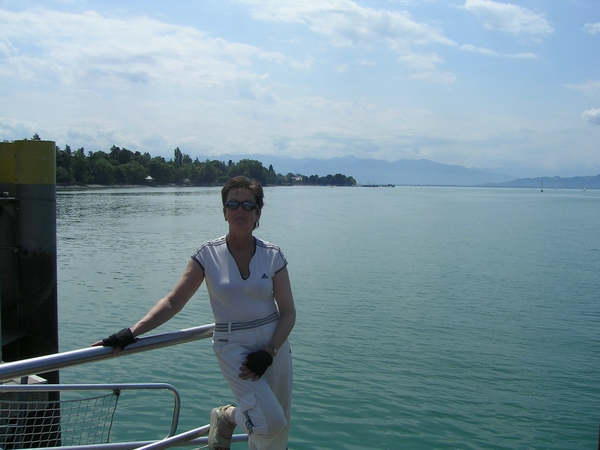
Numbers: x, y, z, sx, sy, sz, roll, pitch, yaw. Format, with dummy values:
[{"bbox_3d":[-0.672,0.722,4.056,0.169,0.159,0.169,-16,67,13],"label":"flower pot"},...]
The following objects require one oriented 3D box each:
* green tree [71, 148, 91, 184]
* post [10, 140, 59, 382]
[{"bbox_3d":[-87.540,-23.237,250.000,7.400,14.600,7.400,1,4,0],"label":"green tree"},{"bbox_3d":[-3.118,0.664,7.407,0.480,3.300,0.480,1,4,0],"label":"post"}]

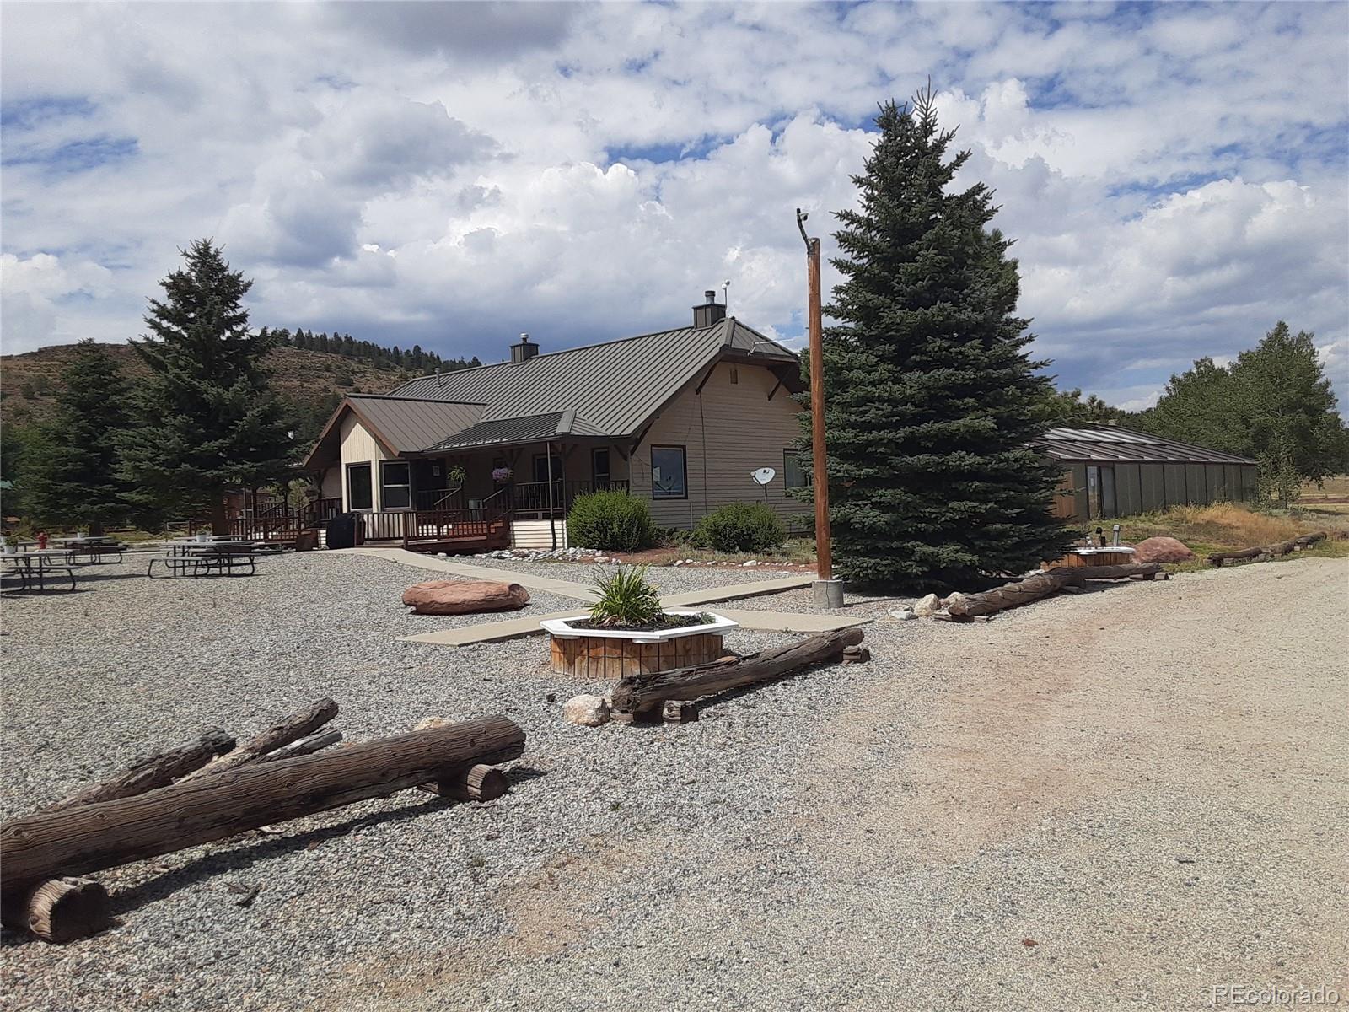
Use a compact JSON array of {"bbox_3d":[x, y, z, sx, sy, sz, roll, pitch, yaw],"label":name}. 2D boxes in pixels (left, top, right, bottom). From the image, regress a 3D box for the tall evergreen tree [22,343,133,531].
[{"bbox_3d":[-19.899,-2.075,35.522,3.700,7.053,3.700,-2,0,-29],"label":"tall evergreen tree"}]

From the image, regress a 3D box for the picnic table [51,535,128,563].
[{"bbox_3d":[-17.100,1.304,30.500,1.500,0.750,2.200,-2,0,-7],"label":"picnic table"}]

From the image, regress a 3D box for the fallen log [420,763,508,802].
[{"bbox_3d":[-1.115,1.396,5.500,0.560,0.165,0.170,-2,0,43],"label":"fallen log"}]

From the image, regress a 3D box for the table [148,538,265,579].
[{"bbox_3d":[-10.619,1.205,23.795,2.380,0.770,1.500,-3,-1,36],"label":"table"}]

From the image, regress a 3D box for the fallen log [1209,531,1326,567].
[{"bbox_3d":[11.500,0.738,20.100,6.300,0.320,0.350,-2,0,-44],"label":"fallen log"}]

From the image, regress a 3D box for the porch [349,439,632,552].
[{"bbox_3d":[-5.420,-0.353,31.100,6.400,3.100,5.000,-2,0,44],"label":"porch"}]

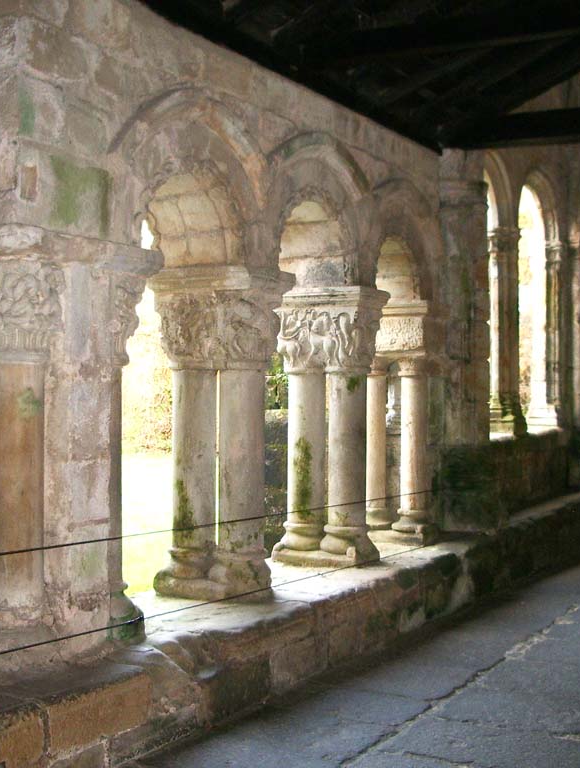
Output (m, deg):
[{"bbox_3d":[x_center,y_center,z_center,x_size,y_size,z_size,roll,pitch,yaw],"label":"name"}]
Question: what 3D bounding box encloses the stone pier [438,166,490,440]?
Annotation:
[{"bbox_3d":[1.537,-0.670,9.105,0.367,2.387,0.367,-1,-1,30],"label":"stone pier"}]

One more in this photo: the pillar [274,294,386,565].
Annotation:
[{"bbox_3d":[0.260,0.279,6.820,0.658,1.767,0.432,0,-1,30],"label":"pillar"}]

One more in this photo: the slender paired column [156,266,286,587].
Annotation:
[{"bbox_3d":[-0.374,0.266,5.645,0.658,1.718,0.402,0,-1,30],"label":"slender paired column"}]

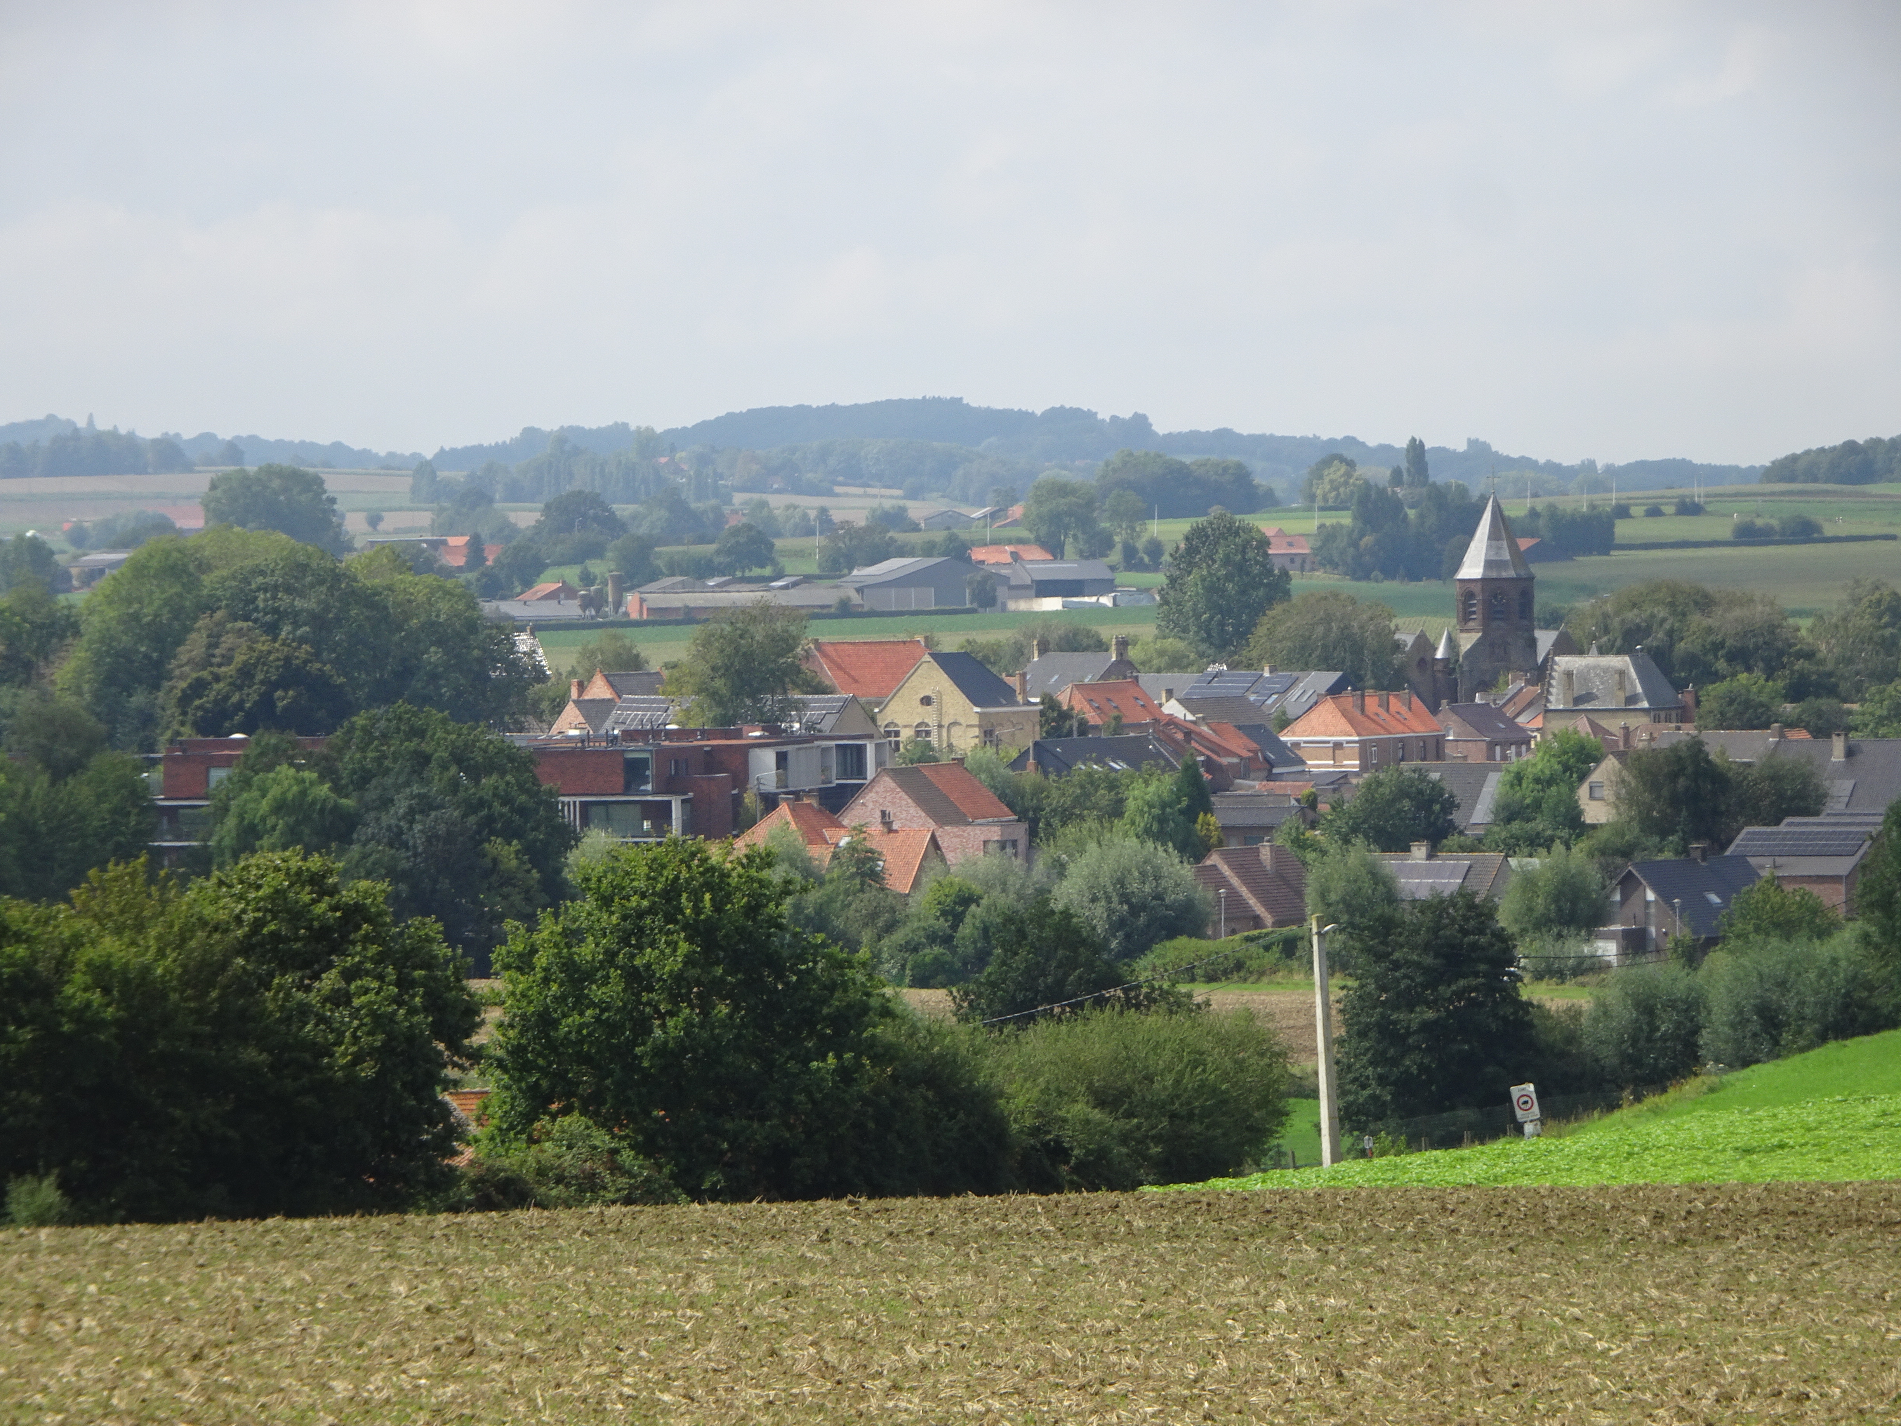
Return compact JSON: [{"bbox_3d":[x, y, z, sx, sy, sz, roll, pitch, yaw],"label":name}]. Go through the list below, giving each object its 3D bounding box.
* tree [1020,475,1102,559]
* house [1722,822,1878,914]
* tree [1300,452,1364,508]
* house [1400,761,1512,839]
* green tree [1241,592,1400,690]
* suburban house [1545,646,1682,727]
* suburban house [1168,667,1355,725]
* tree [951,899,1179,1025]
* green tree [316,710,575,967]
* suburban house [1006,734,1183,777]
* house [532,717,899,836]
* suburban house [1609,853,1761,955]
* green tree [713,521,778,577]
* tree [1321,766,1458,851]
[{"bbox_3d":[18.110,-31.966,1600.000,13.100,13.600,12.500,-1,1,1],"label":"tree"},{"bbox_3d":[57.328,10.804,650.063,9.800,6.400,10.000,1,1,24],"label":"house"},{"bbox_3d":[88.025,-53.157,2250.000,14.500,13.000,13.500,-1,1,2],"label":"tree"},{"bbox_3d":[36.554,7.538,715.077,11.000,7.800,10.000,1,1,26],"label":"house"},{"bbox_3d":[37.220,-5.810,980.000,16.000,12.950,15.000,-1,1,0],"label":"green tree"},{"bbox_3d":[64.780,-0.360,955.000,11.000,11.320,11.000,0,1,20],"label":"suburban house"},{"bbox_3d":[31.227,0.320,940.109,16.800,8.500,13.200,0,2,40],"label":"suburban house"},{"bbox_3d":[6.450,14.210,555.000,12.800,7.250,11.500,-1,1,0],"label":"tree"},{"bbox_3d":[-29.638,7.421,578.000,14.800,16.000,14.000,-1,1,-3],"label":"green tree"},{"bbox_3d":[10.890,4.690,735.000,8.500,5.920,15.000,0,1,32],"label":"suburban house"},{"bbox_3d":[-18.958,5.073,703.000,14.000,8.200,28.000,0,2,32],"label":"house"},{"bbox_3d":[46.166,12.551,612.065,9.200,6.600,12.500,1,1,34],"label":"suburban house"},{"bbox_3d":[-33.670,-26.740,1600.000,10.700,9.480,10.700,-1,1,0],"label":"green tree"},{"bbox_3d":[30.754,8.094,685.087,9.300,8.800,8.800,0,1,0],"label":"tree"}]

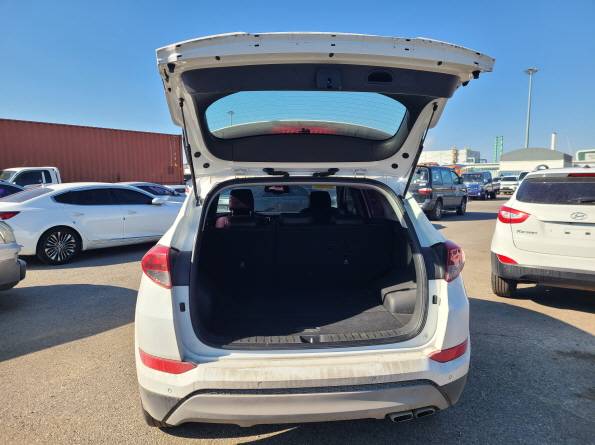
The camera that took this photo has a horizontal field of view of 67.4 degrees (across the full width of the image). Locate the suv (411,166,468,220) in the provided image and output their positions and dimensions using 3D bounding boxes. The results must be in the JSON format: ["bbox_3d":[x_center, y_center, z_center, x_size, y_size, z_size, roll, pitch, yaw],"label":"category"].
[{"bbox_3d":[4.990,-1.175,16.780,1.820,1.880,4.750,4,7,36],"label":"suv"}]

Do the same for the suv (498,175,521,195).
[{"bbox_3d":[18.642,-3.489,39.355,1.850,1.680,4.500,3,7,25],"label":"suv"}]

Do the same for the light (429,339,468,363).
[{"bbox_3d":[0.783,0.648,2.270,0.310,0.090,0.250,-1,6,-5],"label":"light"}]

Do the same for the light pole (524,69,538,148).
[{"bbox_3d":[55.036,-23.345,106.149,3.300,27.000,3.300,3,7,27],"label":"light pole"}]

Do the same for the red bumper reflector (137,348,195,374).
[{"bbox_3d":[-0.631,0.665,2.142,0.310,0.090,0.250,-1,6,-5],"label":"red bumper reflector"}]

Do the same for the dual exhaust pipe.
[{"bbox_3d":[0.562,0.946,2.251,0.250,0.065,0.160,-1,6,-5],"label":"dual exhaust pipe"}]

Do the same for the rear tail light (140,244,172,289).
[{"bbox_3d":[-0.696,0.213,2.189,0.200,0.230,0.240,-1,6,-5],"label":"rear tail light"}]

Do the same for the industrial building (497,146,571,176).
[{"bbox_3d":[50.969,-12.535,96.228,13.000,7.700,15.000,4,7,35],"label":"industrial building"}]

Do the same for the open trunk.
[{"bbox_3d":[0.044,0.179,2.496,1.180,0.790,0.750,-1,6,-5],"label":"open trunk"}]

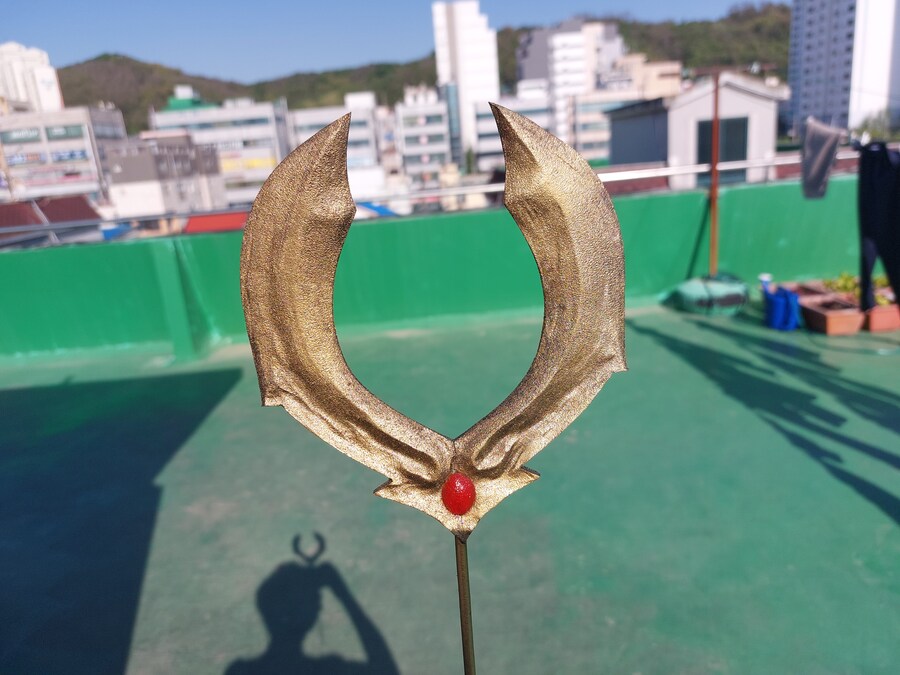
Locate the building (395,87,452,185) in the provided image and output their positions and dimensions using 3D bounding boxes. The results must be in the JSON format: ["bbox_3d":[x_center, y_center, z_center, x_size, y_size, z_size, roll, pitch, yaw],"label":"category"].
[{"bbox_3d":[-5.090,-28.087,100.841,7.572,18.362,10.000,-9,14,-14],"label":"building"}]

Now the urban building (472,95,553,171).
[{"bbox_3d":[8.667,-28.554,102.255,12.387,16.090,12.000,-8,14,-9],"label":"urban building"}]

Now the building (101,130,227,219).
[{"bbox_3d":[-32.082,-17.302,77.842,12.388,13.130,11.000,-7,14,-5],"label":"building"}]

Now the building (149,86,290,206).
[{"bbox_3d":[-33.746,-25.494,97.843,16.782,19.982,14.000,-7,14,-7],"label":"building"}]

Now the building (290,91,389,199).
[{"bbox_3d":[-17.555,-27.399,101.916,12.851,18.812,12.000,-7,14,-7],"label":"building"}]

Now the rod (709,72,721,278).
[{"bbox_3d":[2.783,-1.623,6.846,0.065,2.178,0.065,-5,13,0],"label":"rod"}]

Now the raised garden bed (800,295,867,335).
[{"bbox_3d":[3.247,-0.187,5.557,0.260,0.180,0.620,-3,14,9],"label":"raised garden bed"}]

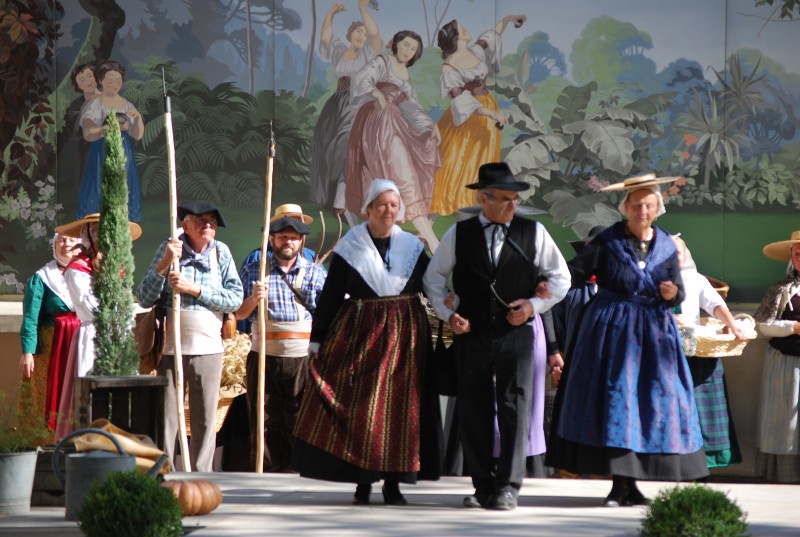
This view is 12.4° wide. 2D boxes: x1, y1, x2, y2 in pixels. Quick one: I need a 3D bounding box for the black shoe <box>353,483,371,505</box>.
[{"bbox_3d":[-0.195,1.145,18.650,0.090,0.110,0.250,0,0,11],"label":"black shoe"}]

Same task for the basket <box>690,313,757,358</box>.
[{"bbox_3d":[1.800,0.378,20.700,0.430,0.230,0.320,-1,10,-6],"label":"basket"}]

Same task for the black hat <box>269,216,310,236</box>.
[{"bbox_3d":[-0.640,-0.242,20.900,0.280,0.120,0.280,0,0,-7],"label":"black hat"}]

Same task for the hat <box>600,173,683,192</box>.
[{"bbox_3d":[1.230,-0.436,18.720,0.415,0.080,0.415,-9,2,-1],"label":"hat"}]

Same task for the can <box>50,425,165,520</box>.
[{"bbox_3d":[-1.395,0.995,17.700,0.560,0.440,0.250,0,0,6],"label":"can"}]

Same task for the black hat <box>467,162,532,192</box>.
[{"bbox_3d":[0.499,-0.461,18.600,0.310,0.145,0.340,2,5,0],"label":"black hat"}]

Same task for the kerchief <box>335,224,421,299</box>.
[{"bbox_3d":[-0.110,-0.046,18.750,0.450,0.385,0.300,0,0,-14],"label":"kerchief"}]

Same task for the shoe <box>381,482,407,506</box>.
[{"bbox_3d":[-0.025,1.147,18.650,0.090,0.115,0.250,0,0,-19],"label":"shoe"}]

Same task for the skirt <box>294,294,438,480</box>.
[{"bbox_3d":[-0.171,0.610,18.750,0.740,0.950,0.660,0,0,-7],"label":"skirt"}]

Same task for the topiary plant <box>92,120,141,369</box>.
[{"bbox_3d":[-1.512,-0.133,19.600,0.260,1.400,0.260,0,0,0],"label":"topiary plant"}]

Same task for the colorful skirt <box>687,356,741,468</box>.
[{"bbox_3d":[1.730,0.777,21.300,0.560,0.760,0.500,1,0,17],"label":"colorful skirt"}]

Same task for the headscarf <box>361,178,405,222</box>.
[{"bbox_3d":[-0.089,-0.347,18.750,0.225,0.215,0.230,0,0,-15],"label":"headscarf"}]

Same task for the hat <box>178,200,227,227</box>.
[{"bbox_3d":[-1.110,-0.304,20.500,0.290,0.145,0.290,5,-3,-17],"label":"hat"}]

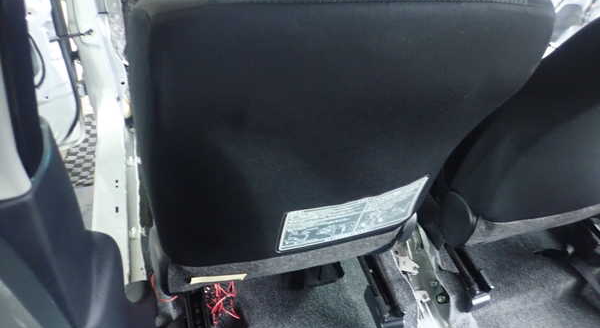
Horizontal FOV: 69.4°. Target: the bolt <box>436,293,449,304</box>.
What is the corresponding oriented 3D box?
[{"bbox_3d":[0.335,0.317,1.020,0.023,0.014,0.023,-7,49,-15],"label":"bolt"}]

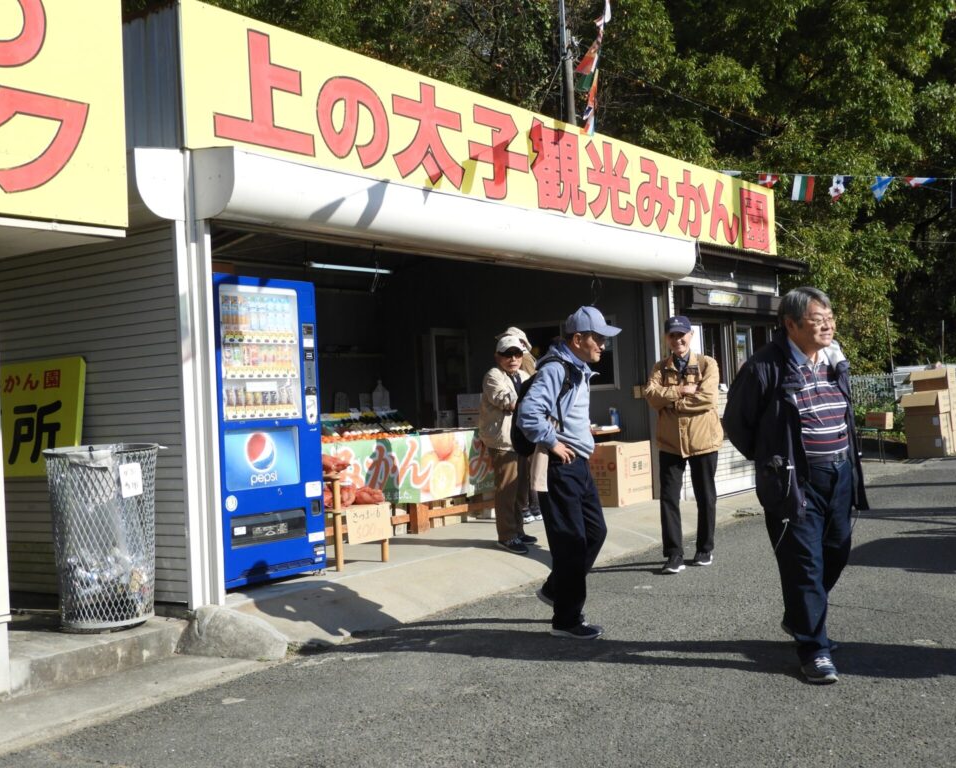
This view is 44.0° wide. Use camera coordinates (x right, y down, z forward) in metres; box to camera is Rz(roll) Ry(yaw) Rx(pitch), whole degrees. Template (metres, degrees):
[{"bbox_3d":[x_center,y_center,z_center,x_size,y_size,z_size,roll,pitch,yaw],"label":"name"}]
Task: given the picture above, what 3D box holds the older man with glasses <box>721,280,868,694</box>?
[{"bbox_3d":[1.364,0.426,5.020,0.530,1.660,0.430,-2,-2,-34],"label":"older man with glasses"}]

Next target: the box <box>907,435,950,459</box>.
[{"bbox_3d":[5.762,0.810,15.100,0.440,0.280,0.410,-4,-2,36],"label":"box"}]

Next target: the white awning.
[{"bbox_3d":[0.119,-1.102,8.506,0.350,0.410,6.030,-4,-2,36],"label":"white awning"}]

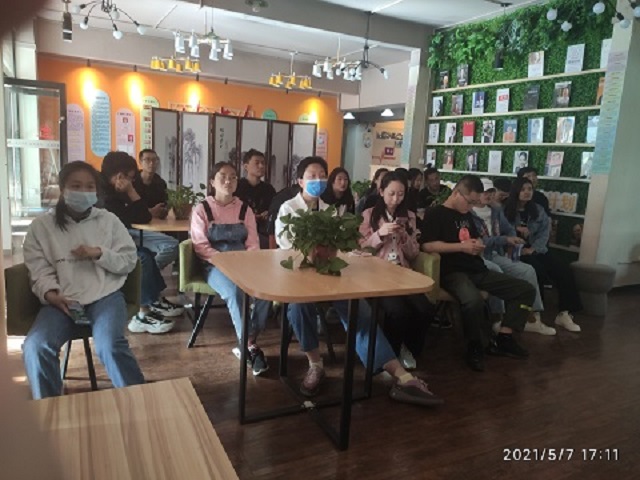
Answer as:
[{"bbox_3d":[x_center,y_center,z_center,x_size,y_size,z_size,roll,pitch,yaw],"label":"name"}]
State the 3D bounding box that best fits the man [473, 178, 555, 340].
[{"bbox_3d":[1.608,0.099,4.002,0.560,1.190,0.820,-5,13,-43],"label":"man"}]

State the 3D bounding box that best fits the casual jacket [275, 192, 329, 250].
[{"bbox_3d":[-0.034,-0.022,2.970,0.480,0.540,0.340,1,10,-12],"label":"casual jacket"}]

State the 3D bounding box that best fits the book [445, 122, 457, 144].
[{"bbox_3d":[1.855,-1.508,6.809,0.025,0.280,0.190,8,6,-31],"label":"book"}]

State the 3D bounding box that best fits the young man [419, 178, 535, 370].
[{"bbox_3d":[1.139,0.161,3.329,0.600,1.230,0.820,-4,12,-38],"label":"young man"}]

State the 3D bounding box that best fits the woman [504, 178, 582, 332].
[{"bbox_3d":[1.908,0.096,4.169,0.500,1.220,0.750,0,10,-22],"label":"woman"}]

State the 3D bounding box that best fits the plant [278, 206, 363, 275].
[{"bbox_3d":[0.016,-0.017,2.441,0.380,0.280,0.360,4,9,0],"label":"plant"}]

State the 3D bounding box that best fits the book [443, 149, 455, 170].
[{"bbox_3d":[1.837,-1.141,6.858,0.025,0.260,0.185,8,6,-31],"label":"book"}]

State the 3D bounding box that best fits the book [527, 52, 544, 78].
[{"bbox_3d":[2.525,-2.039,5.601,0.022,0.285,0.202,-2,11,-30],"label":"book"}]

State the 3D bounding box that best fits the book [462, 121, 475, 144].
[{"bbox_3d":[2.021,-1.458,6.519,0.025,0.285,0.195,8,6,-31],"label":"book"}]

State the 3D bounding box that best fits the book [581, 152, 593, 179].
[{"bbox_3d":[2.861,-0.780,5.065,0.025,0.295,0.195,8,6,-31],"label":"book"}]

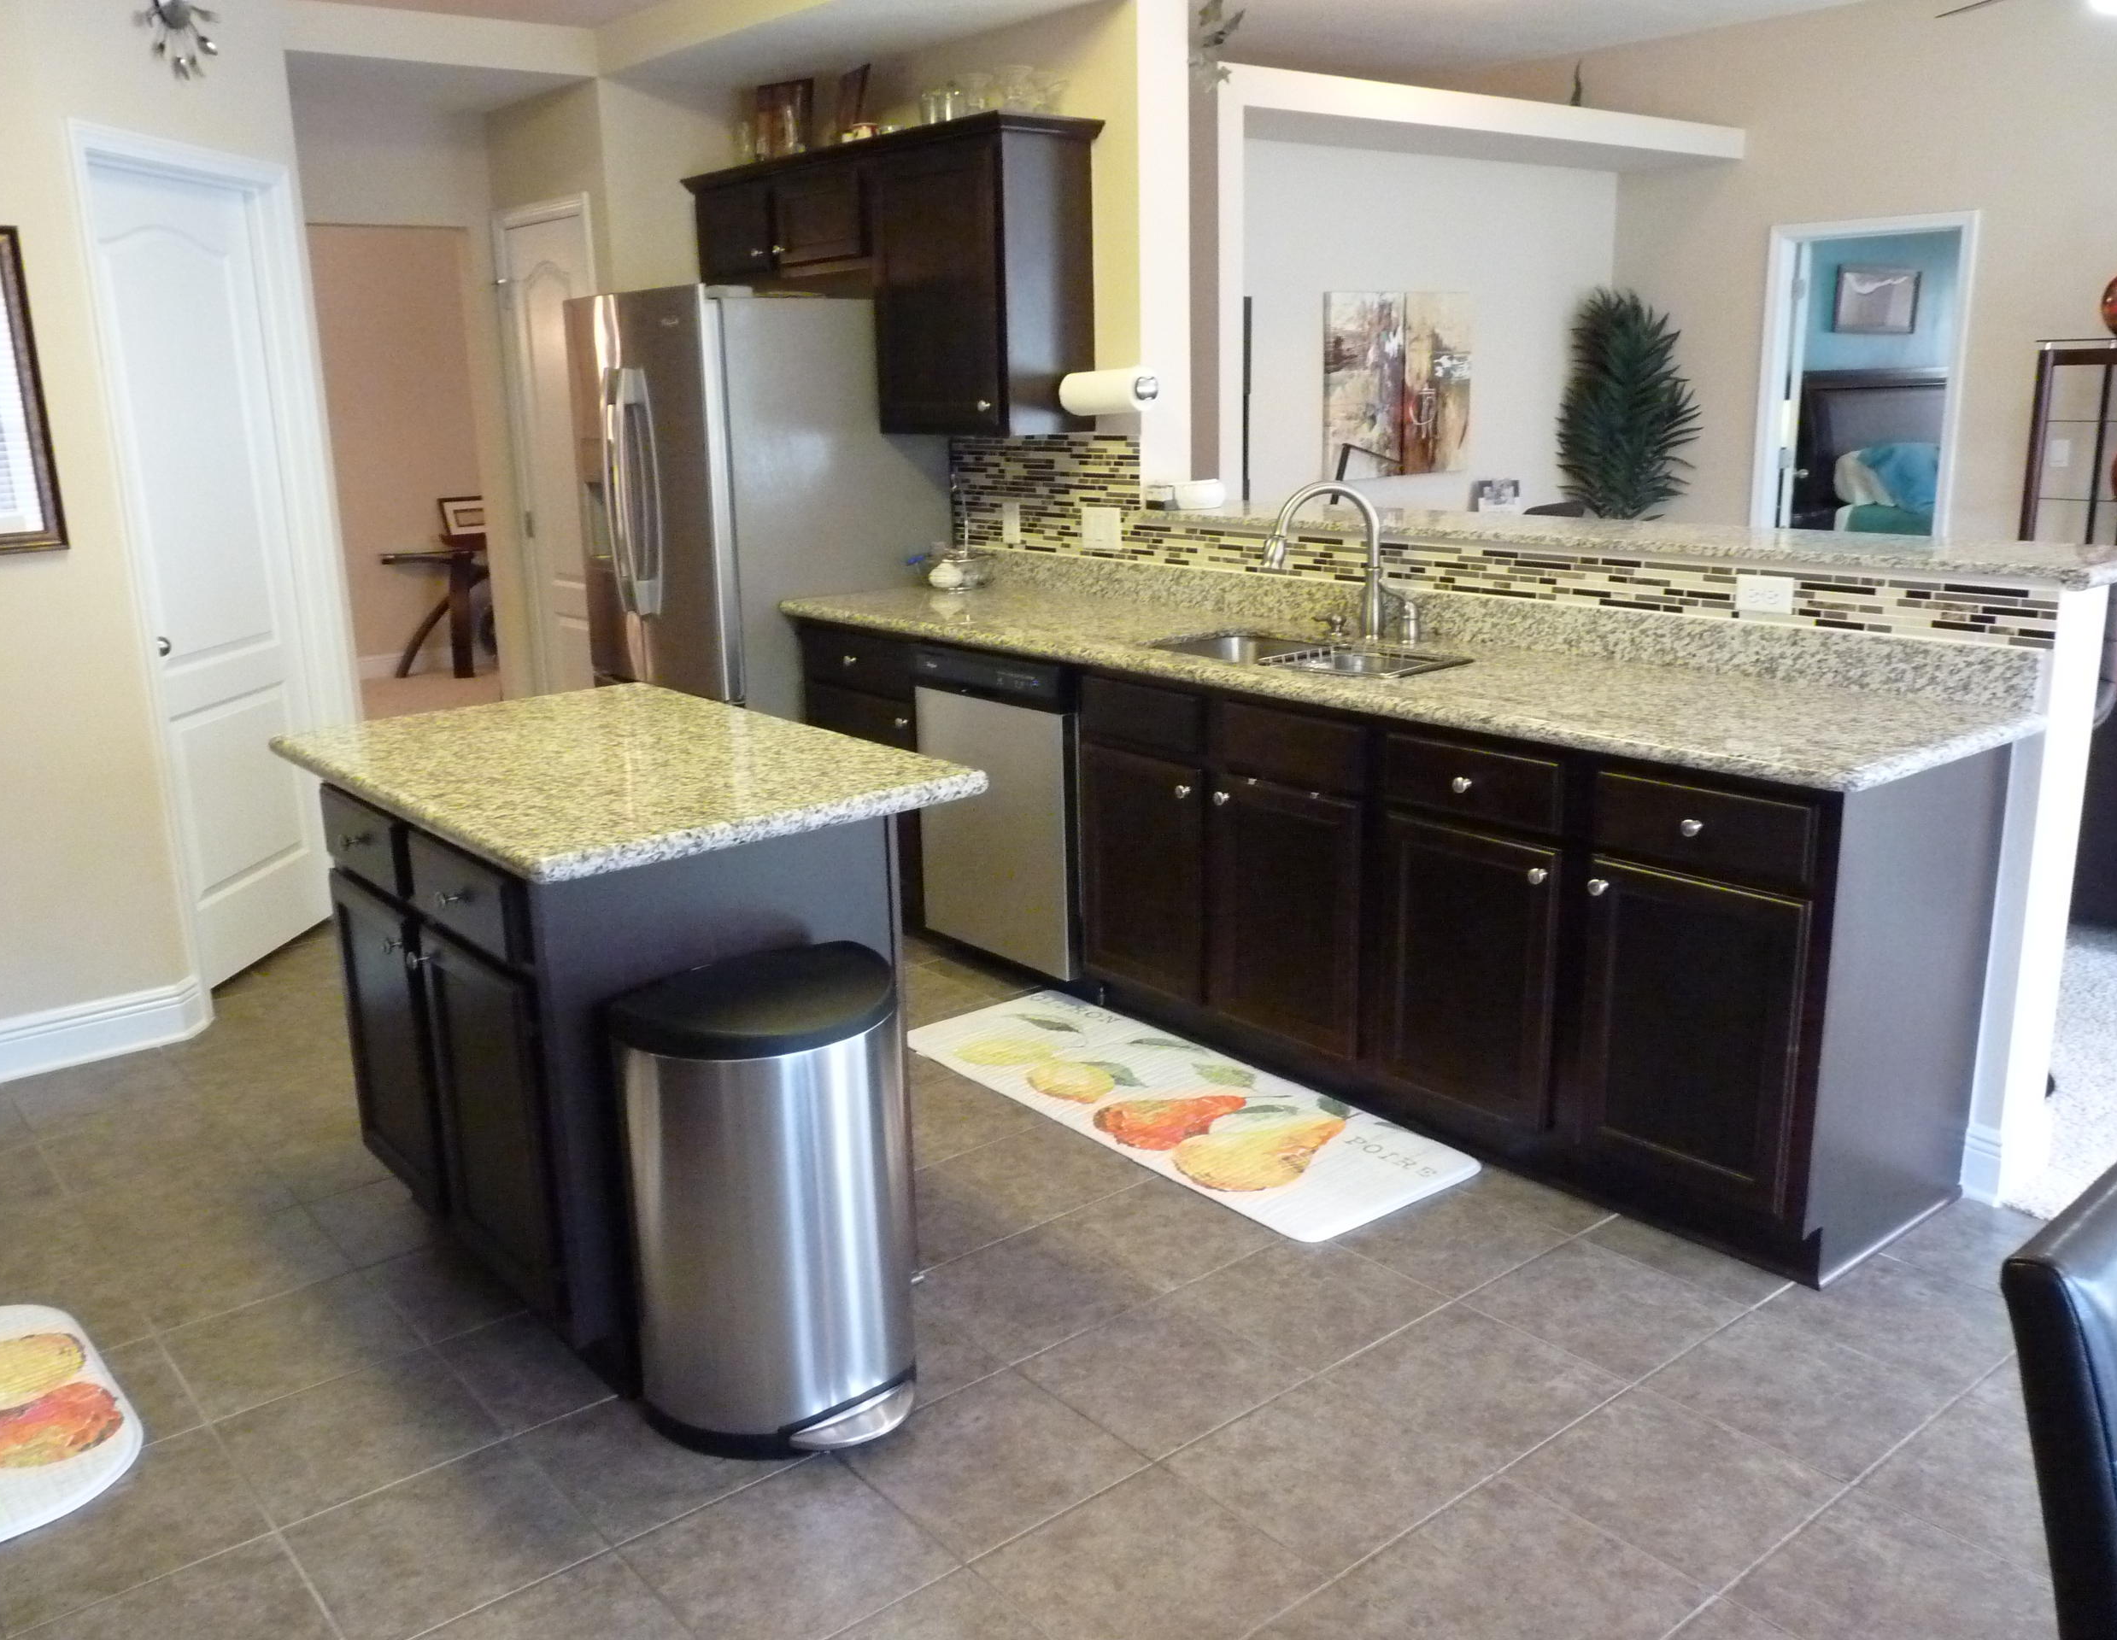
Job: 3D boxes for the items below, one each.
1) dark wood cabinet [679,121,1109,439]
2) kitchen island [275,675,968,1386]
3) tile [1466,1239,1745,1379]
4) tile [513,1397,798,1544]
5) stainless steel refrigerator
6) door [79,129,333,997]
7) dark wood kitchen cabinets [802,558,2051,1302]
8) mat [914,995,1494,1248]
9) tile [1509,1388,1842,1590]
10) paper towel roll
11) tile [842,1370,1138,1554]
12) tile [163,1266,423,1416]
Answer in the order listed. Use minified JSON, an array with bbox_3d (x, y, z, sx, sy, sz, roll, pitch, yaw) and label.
[{"bbox_3d":[-0.540,-1.558,5.085,0.356,0.798,1.677,-12,18,-38],"label":"dark wood cabinet"},{"bbox_3d":[-0.768,0.327,2.987,0.738,0.902,1.231,-12,18,-38],"label":"kitchen island"},{"bbox_3d":[0.893,0.806,2.818,0.328,0.010,0.328,-12,18,-38],"label":"tile"},{"bbox_3d":[-0.574,0.920,2.512,0.333,0.010,0.333,-12,17,-38],"label":"tile"},{"bbox_3d":[-0.974,-0.722,5.431,0.805,1.792,0.889,-12,18,-38],"label":"stainless steel refrigerator"},{"bbox_3d":[-2.267,-0.615,4.574,0.040,2.045,0.790,0,14,5],"label":"door"},{"bbox_3d":[0.458,0.008,4.053,0.662,0.997,3.133,-12,17,-38],"label":"dark wood kitchen cabinets"},{"bbox_3d":[0.213,0.603,3.702,0.500,0.016,1.370,-11,17,-36],"label":"mat"},{"bbox_3d":[0.853,0.924,2.373,0.333,0.010,0.333,-12,17,-38],"label":"tile"},{"bbox_3d":[0.129,-1.122,4.504,0.127,0.127,0.277,-12,18,-38],"label":"paper towel roll"},{"bbox_3d":[-0.099,0.922,2.466,0.333,0.010,0.333,-12,17,-38],"label":"tile"},{"bbox_3d":[-1.255,0.854,2.789,0.328,0.010,0.328,-12,18,-38],"label":"tile"}]

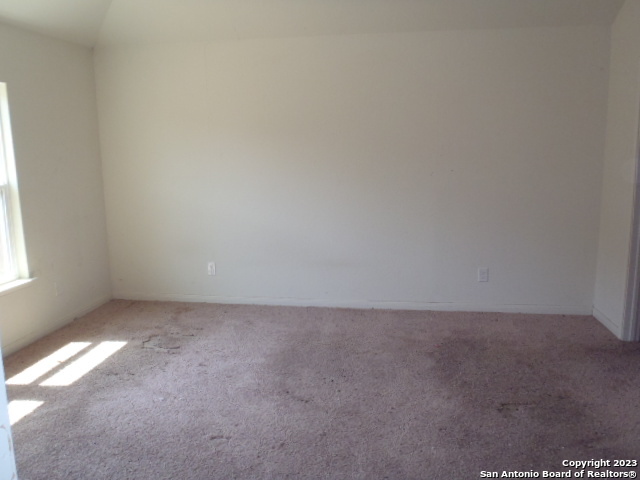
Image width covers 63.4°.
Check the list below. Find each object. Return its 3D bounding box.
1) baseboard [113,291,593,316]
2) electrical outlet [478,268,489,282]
[{"bbox_3d":[0.142,0.595,4.872,4.527,0.083,0.018,1,10,9],"label":"baseboard"},{"bbox_3d":[1.462,0.316,4.621,0.076,0.120,0.010,1,10,9],"label":"electrical outlet"}]

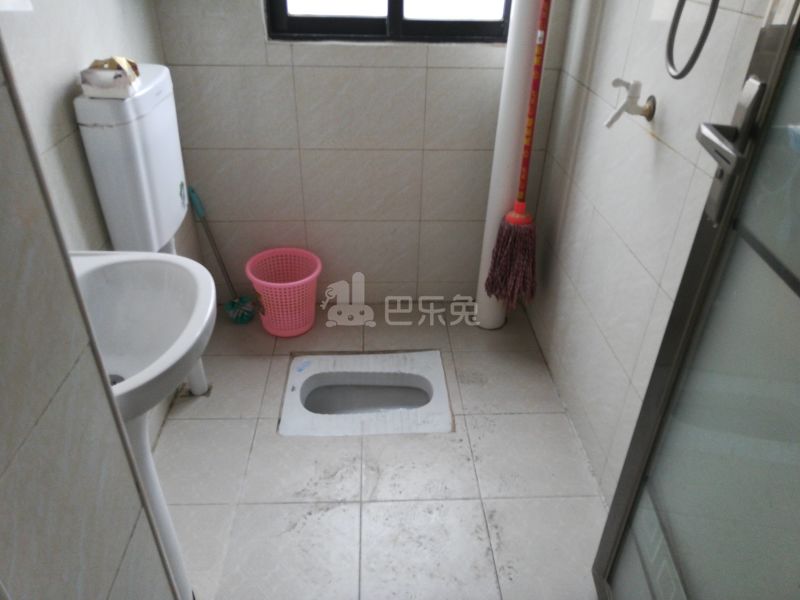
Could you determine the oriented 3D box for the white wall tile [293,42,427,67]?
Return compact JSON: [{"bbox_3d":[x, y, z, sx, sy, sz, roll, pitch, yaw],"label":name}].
[{"bbox_3d":[-0.115,-0.735,1.800,0.399,0.067,0.010,0,31,-3],"label":"white wall tile"}]

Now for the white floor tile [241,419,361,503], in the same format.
[{"bbox_3d":[-0.251,0.422,1.603,0.300,0.010,0.300,0,32,-3],"label":"white floor tile"}]

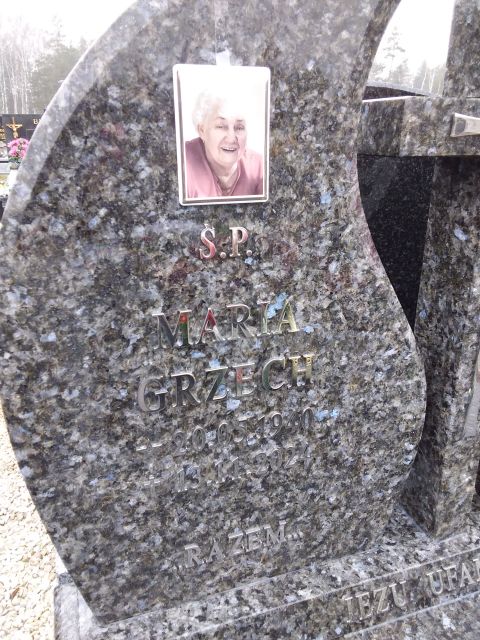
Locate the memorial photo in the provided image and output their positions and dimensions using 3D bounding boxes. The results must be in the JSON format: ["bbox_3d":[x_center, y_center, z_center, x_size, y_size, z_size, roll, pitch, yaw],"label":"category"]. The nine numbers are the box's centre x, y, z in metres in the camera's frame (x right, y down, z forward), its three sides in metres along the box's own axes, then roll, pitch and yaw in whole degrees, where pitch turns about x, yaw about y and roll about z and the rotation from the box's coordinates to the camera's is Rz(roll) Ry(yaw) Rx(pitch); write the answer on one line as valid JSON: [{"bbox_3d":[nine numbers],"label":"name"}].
[{"bbox_3d":[-0.018,-0.214,0.609,0.113,0.154,0.012,-6,21,-16],"label":"memorial photo"}]

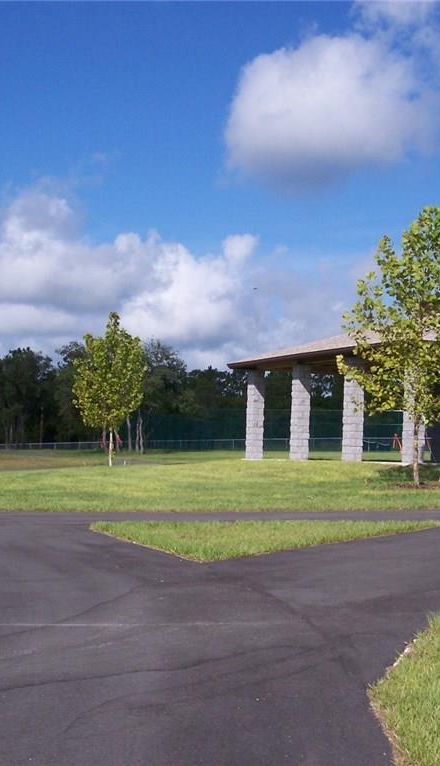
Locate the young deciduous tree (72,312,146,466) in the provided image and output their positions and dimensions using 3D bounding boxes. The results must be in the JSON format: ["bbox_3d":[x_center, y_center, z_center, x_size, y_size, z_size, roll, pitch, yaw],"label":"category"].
[{"bbox_3d":[-4.231,0.249,43.000,2.777,5.896,2.777,1,-4,0],"label":"young deciduous tree"}]

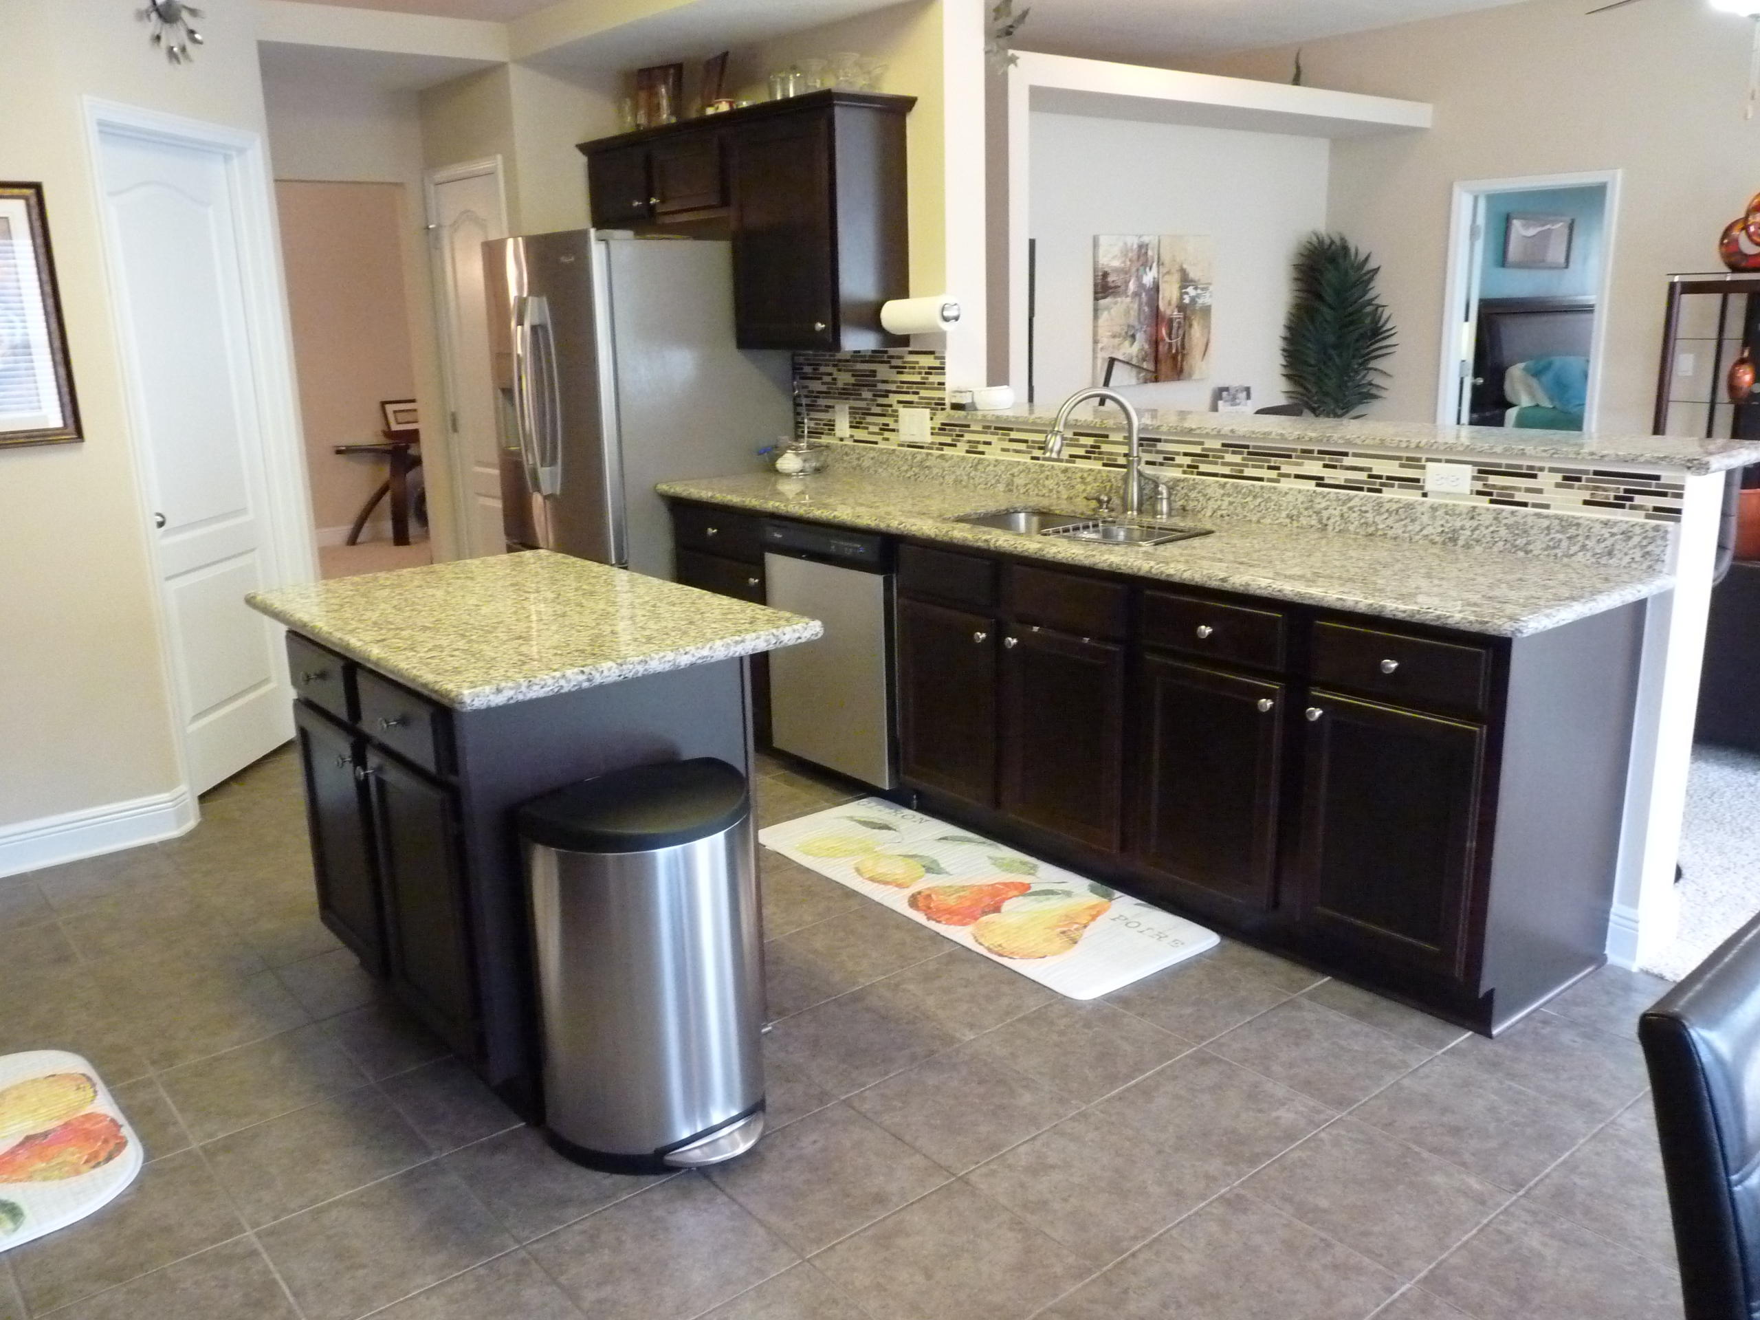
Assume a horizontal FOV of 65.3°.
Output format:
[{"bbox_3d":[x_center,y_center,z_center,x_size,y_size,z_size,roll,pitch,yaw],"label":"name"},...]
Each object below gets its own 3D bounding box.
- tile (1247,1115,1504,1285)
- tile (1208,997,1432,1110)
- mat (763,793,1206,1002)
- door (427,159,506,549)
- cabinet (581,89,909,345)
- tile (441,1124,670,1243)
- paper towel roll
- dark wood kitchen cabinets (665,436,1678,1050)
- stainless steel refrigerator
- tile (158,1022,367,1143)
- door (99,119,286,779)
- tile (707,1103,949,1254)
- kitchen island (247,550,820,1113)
[{"bbox_3d":[0.853,0.924,2.373,0.333,0.010,0.333,-12,17,-38],"label":"tile"},{"bbox_3d":[0.893,0.806,2.818,0.328,0.010,0.328,-12,18,-38],"label":"tile"},{"bbox_3d":[0.213,0.603,3.702,0.500,0.016,1.370,-11,17,-36],"label":"mat"},{"bbox_3d":[-1.749,-1.029,6.070,0.060,2.114,0.701,-12,18,-38],"label":"door"},{"bbox_3d":[-0.540,-1.558,5.085,0.356,0.798,1.677,-12,18,-38],"label":"cabinet"},{"bbox_3d":[-0.574,0.920,2.512,0.333,0.010,0.333,-12,17,-38],"label":"tile"},{"bbox_3d":[0.129,-1.122,4.504,0.127,0.127,0.277,-12,18,-38],"label":"paper towel roll"},{"bbox_3d":[0.458,0.008,4.053,0.662,0.997,3.133,-12,17,-38],"label":"dark wood kitchen cabinets"},{"bbox_3d":[-0.974,-0.722,5.431,0.805,1.792,0.889,-12,18,-38],"label":"stainless steel refrigerator"},{"bbox_3d":[-1.255,0.854,2.789,0.328,0.010,0.328,-12,18,-38],"label":"tile"},{"bbox_3d":[-2.267,-0.615,4.574,0.040,2.045,0.790,0,14,5],"label":"door"},{"bbox_3d":[-0.099,0.922,2.466,0.333,0.010,0.333,-12,17,-38],"label":"tile"},{"bbox_3d":[-0.768,0.327,2.987,0.738,0.902,1.231,-12,18,-38],"label":"kitchen island"}]

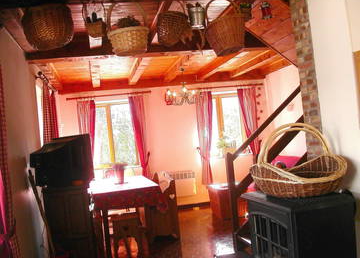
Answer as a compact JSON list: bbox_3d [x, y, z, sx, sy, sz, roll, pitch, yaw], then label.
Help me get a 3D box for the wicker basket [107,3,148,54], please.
[{"bbox_3d":[-0.427,-0.839,3.239,0.334,0.454,0.290,-6,-2,-12],"label":"wicker basket"}]

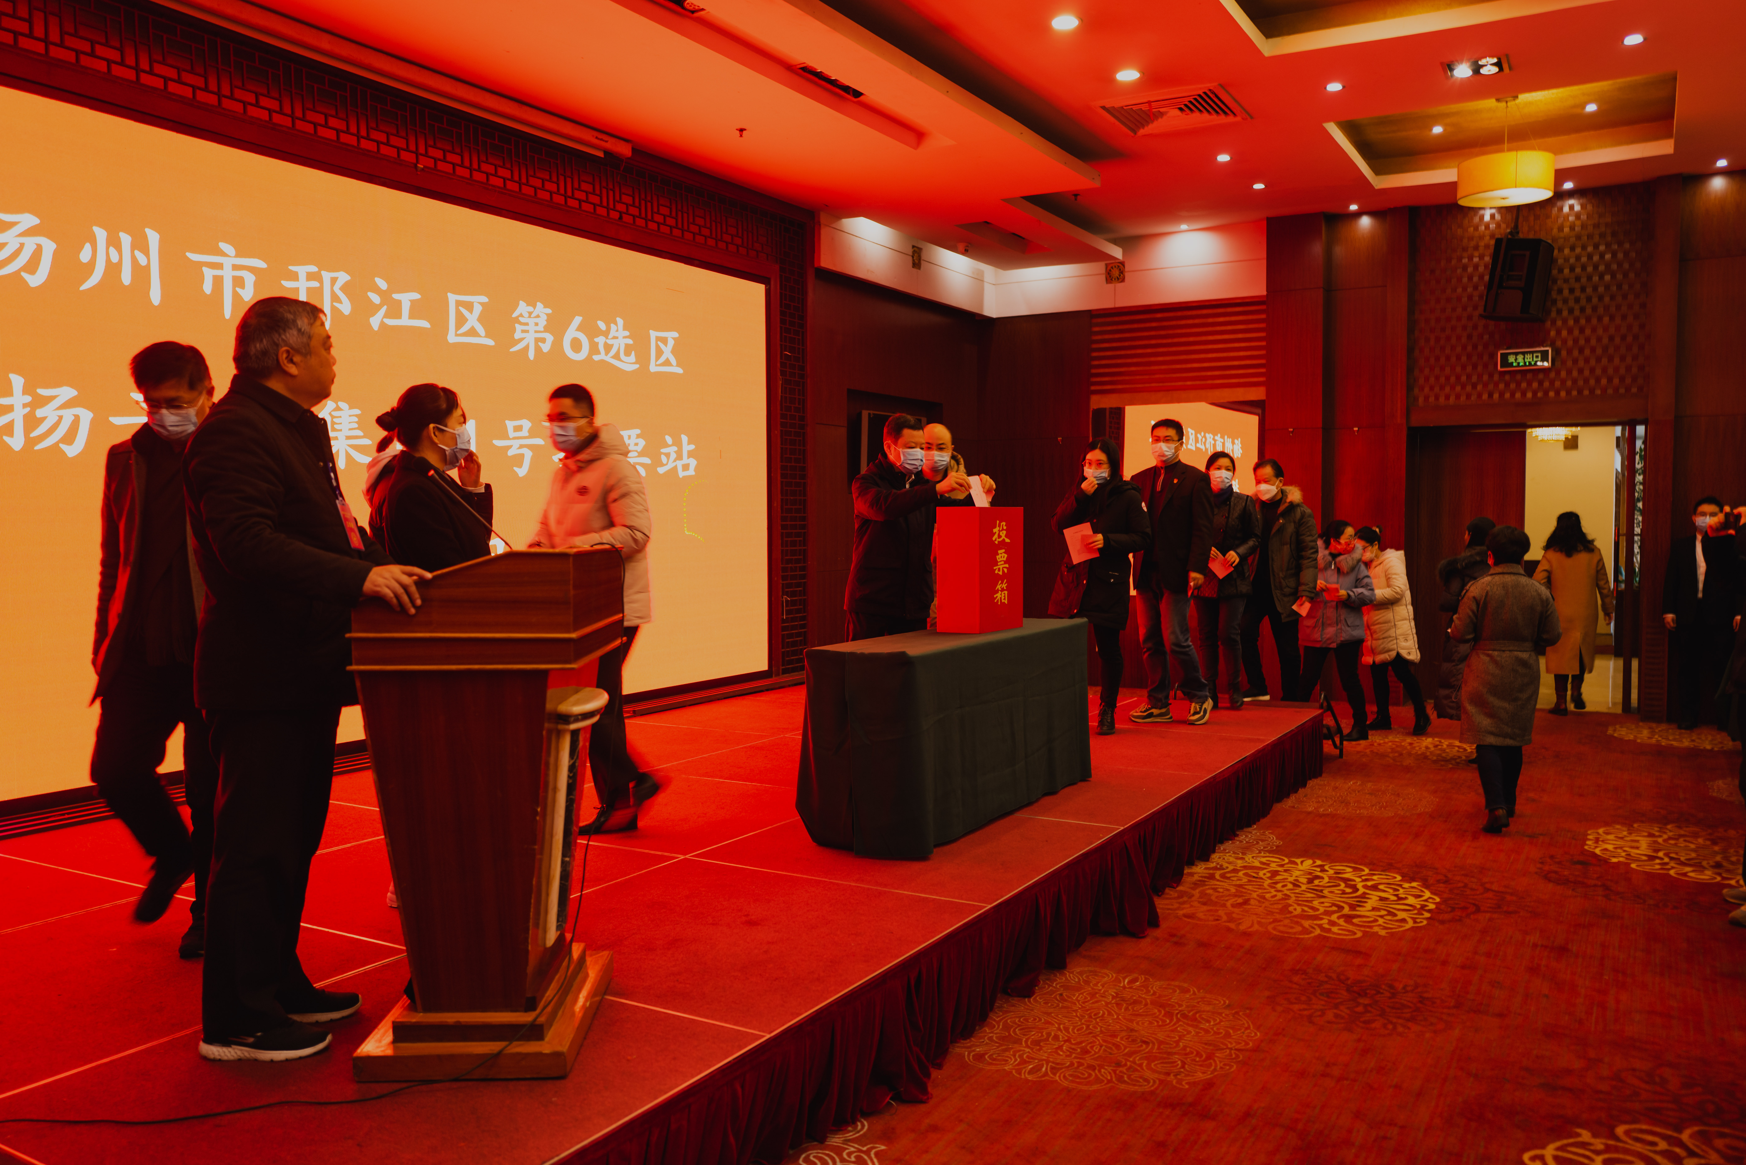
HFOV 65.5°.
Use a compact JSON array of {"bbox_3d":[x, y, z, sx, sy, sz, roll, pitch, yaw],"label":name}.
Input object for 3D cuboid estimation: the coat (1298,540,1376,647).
[{"bbox_3d":[3.392,0.090,9.950,0.500,0.770,0.360,2,4,40],"label":"coat"}]

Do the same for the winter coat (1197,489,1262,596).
[{"bbox_3d":[2.212,-0.244,8.520,0.480,0.710,0.360,1,3,27],"label":"winter coat"}]

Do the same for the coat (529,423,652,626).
[{"bbox_3d":[-1.103,-0.227,5.320,0.430,0.790,0.500,-2,4,-40],"label":"coat"}]

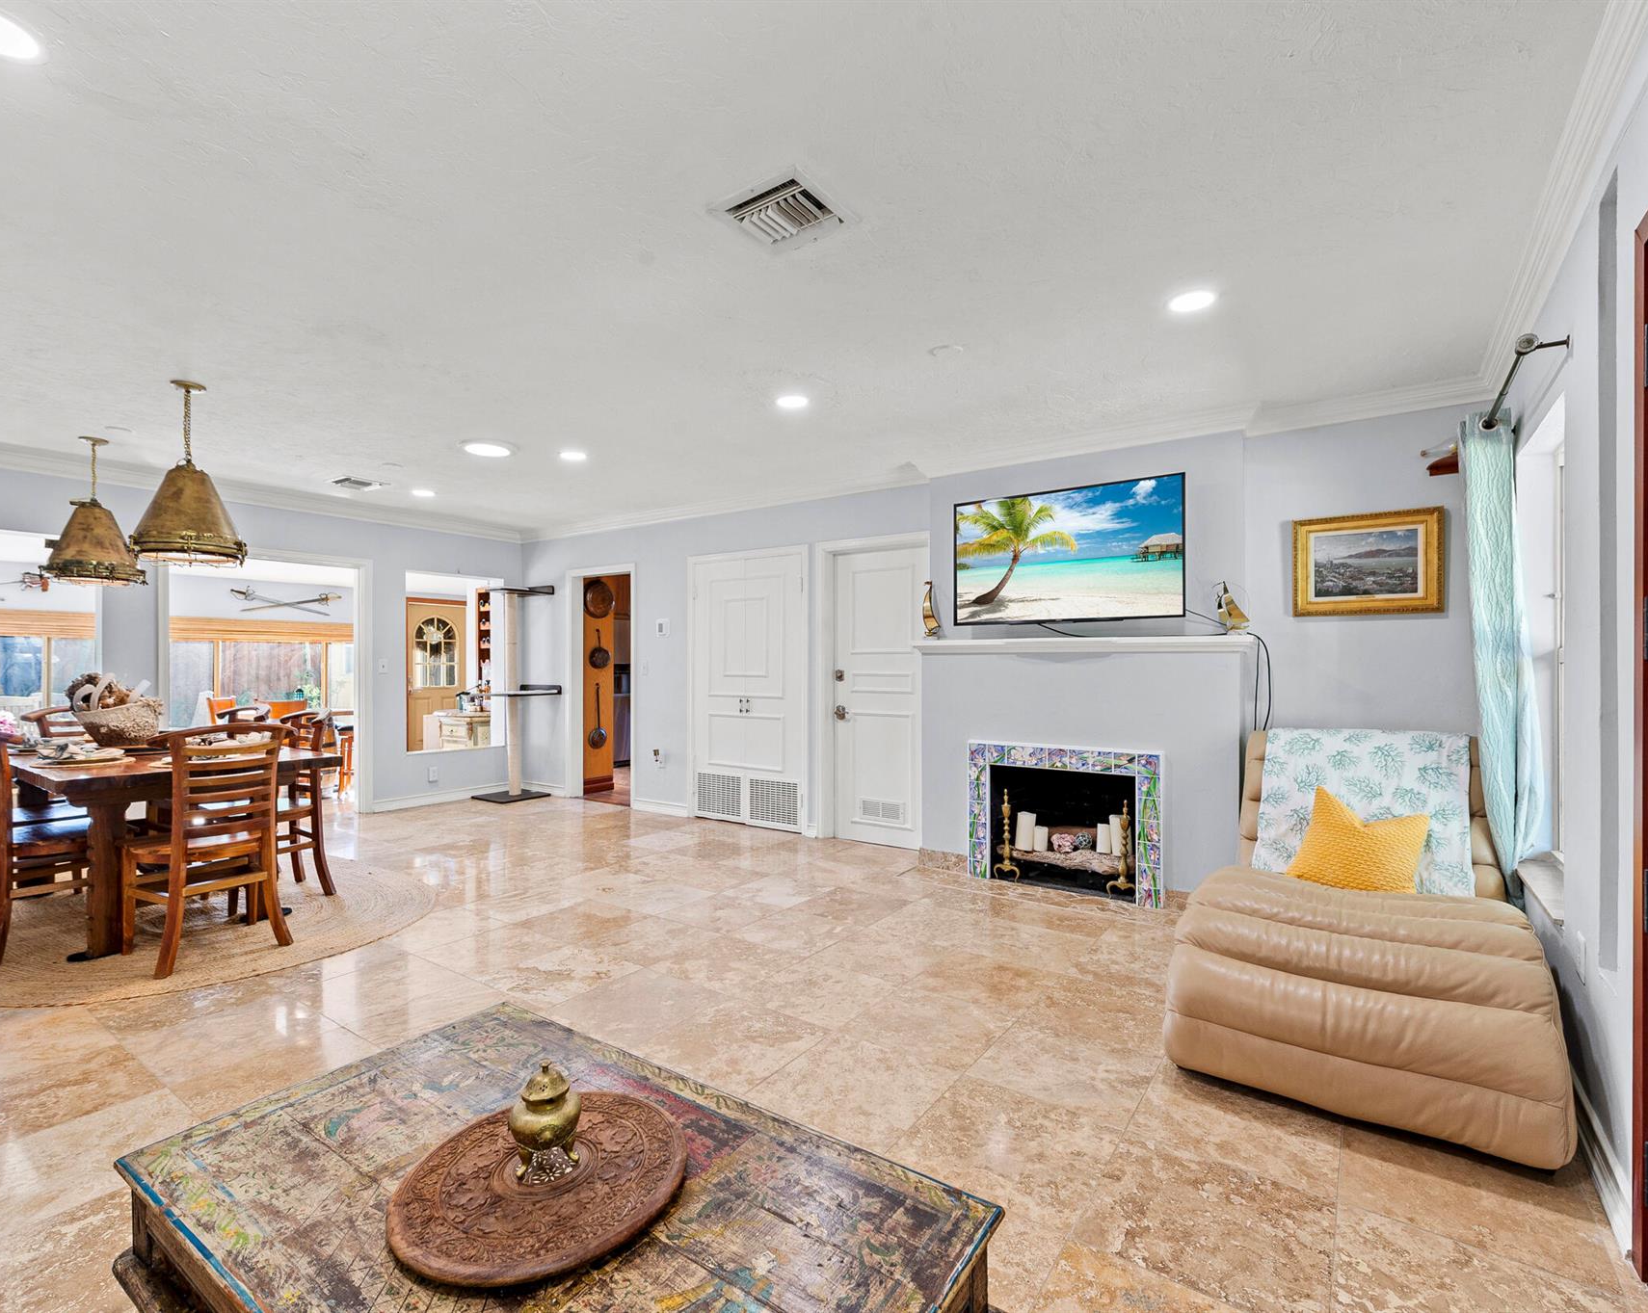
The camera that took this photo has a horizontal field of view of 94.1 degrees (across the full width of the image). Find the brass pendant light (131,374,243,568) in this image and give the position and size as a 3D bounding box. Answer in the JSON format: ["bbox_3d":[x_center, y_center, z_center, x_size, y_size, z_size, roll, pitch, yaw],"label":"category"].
[{"bbox_3d":[-2.975,-0.849,3.587,0.425,0.838,0.425,-1,-1,34],"label":"brass pendant light"}]

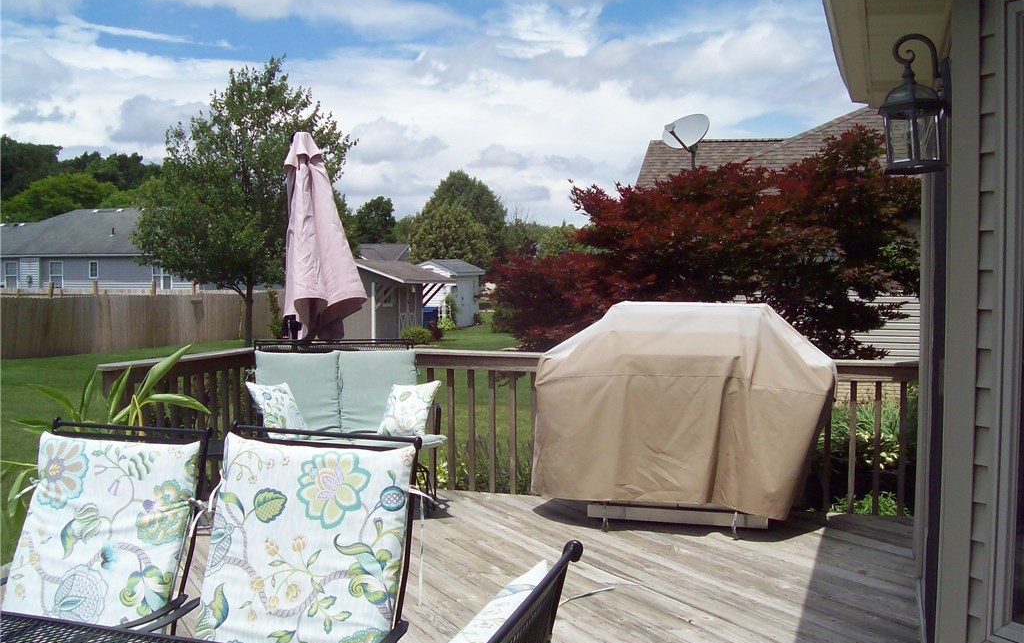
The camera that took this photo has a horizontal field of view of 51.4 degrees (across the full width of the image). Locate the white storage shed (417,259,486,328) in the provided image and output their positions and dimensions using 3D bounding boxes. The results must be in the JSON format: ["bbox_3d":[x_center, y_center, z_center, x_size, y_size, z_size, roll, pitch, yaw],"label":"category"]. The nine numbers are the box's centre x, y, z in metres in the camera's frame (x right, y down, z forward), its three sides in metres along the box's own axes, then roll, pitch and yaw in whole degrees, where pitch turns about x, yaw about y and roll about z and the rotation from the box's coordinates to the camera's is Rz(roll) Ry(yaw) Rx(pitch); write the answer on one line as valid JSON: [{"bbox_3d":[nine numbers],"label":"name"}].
[{"bbox_3d":[-2.650,-1.138,42.200,2.300,2.620,3.000,1,3,18],"label":"white storage shed"}]

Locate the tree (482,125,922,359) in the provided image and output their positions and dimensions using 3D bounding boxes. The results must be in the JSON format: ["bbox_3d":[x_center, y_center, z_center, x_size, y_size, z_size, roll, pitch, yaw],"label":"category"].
[{"bbox_3d":[2.175,-0.031,11.000,4.600,4.000,4.200,1,3,16],"label":"tree"}]

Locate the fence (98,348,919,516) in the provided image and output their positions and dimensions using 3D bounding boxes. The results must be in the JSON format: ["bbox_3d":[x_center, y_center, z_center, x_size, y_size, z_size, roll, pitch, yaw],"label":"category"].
[{"bbox_3d":[0.016,0.690,6.061,4.450,0.940,1.550,1,3,16],"label":"fence"}]

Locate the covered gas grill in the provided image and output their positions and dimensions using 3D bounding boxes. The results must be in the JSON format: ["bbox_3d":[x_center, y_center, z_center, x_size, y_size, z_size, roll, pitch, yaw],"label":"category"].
[{"bbox_3d":[1.021,0.527,6.119,1.700,1.240,0.680,1,3,16],"label":"covered gas grill"}]

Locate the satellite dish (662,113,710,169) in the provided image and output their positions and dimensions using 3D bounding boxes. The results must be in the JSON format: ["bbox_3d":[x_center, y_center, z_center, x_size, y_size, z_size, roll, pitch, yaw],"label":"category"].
[{"bbox_3d":[2.803,-2.867,17.000,0.800,0.950,0.700,2,4,37],"label":"satellite dish"}]

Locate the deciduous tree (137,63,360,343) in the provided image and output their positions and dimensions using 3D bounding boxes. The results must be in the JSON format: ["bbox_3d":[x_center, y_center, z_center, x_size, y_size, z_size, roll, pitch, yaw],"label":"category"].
[{"bbox_3d":[-7.063,-3.078,28.000,5.900,7.800,5.700,0,3,0],"label":"deciduous tree"}]

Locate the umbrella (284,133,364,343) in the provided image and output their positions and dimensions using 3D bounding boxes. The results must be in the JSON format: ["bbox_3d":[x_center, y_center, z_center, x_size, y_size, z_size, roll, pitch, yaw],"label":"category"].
[{"bbox_3d":[-1.242,-0.072,7.067,0.550,2.346,0.480,1,3,16],"label":"umbrella"}]

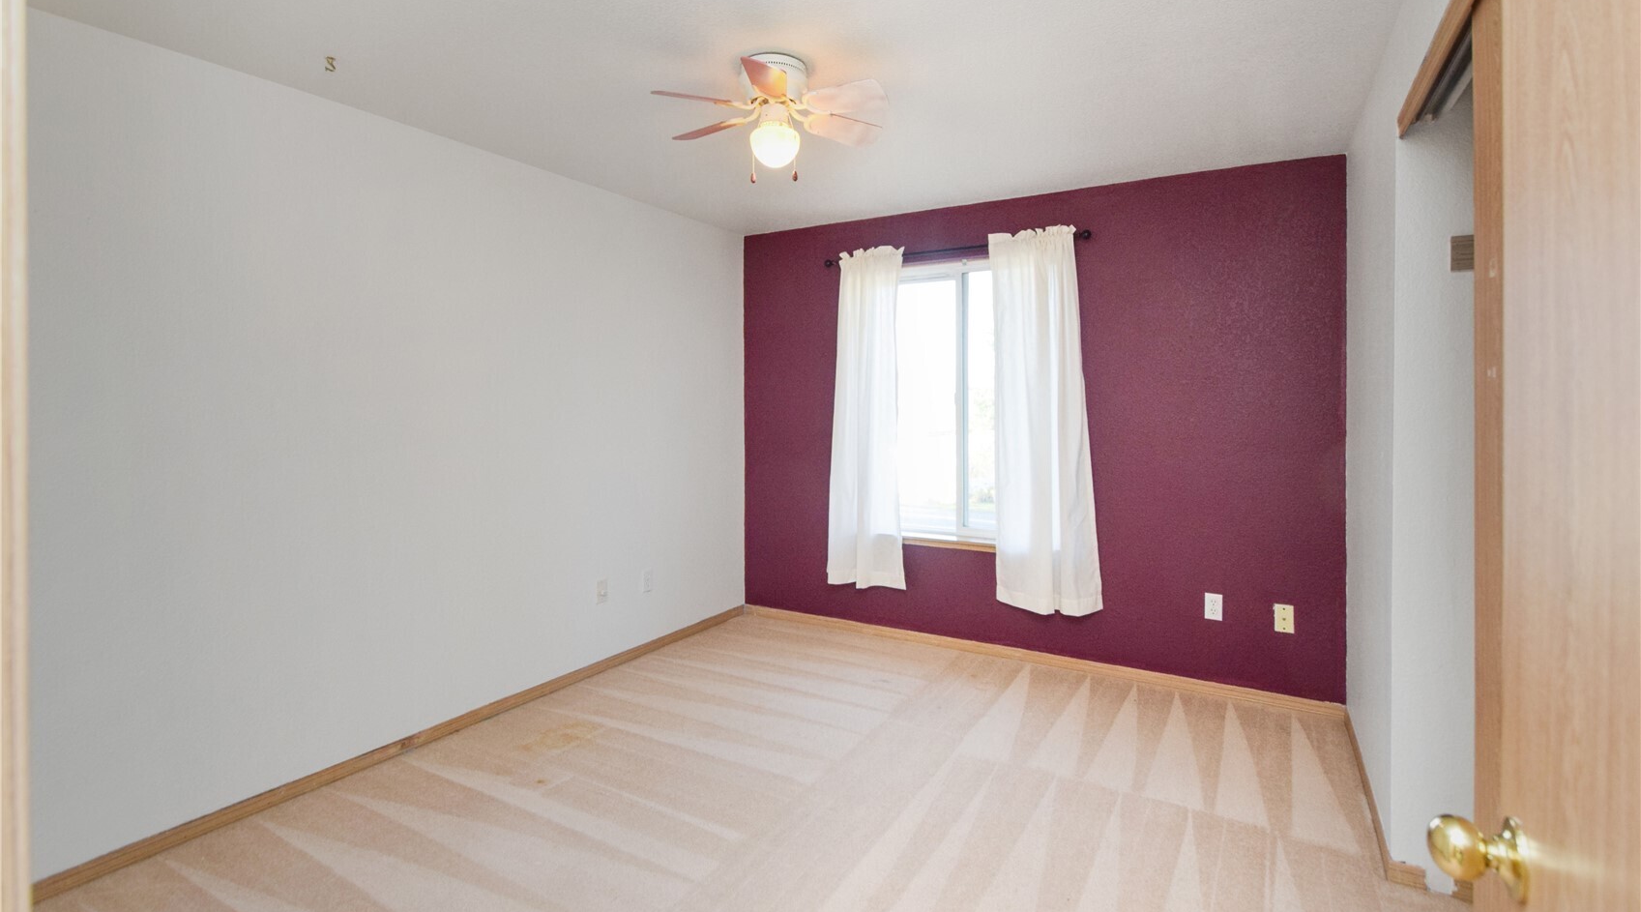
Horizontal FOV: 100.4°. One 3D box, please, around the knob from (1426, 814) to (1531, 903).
[{"bbox_3d":[0.584,0.355,0.616,0.062,0.068,0.068,1,3,31],"label":"knob"}]

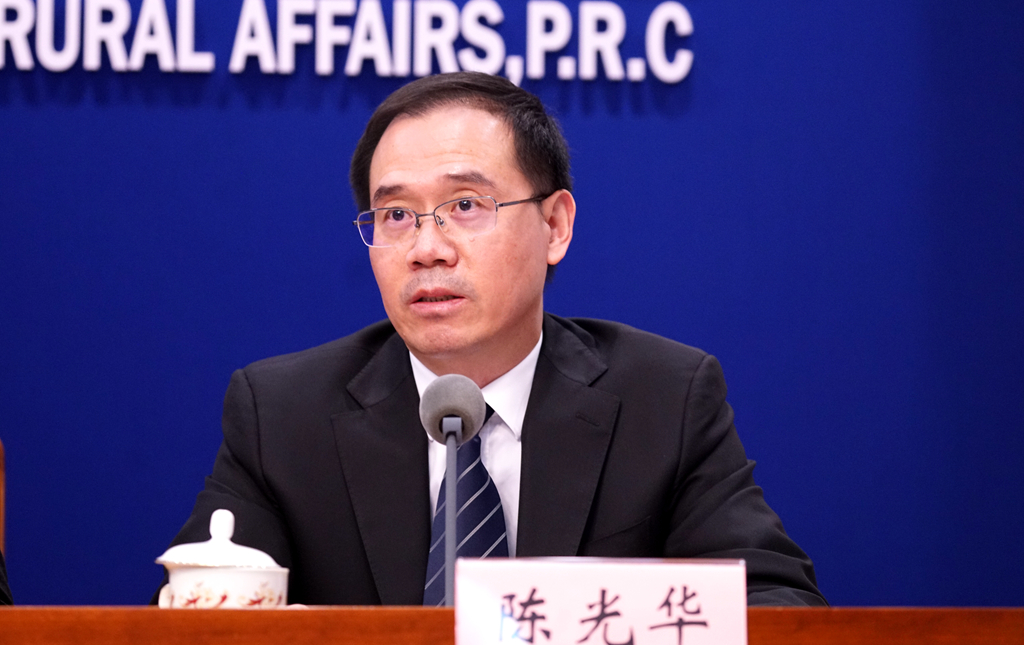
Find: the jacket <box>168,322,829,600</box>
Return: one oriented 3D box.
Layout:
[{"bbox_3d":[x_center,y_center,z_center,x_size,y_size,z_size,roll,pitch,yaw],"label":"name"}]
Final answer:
[{"bbox_3d":[-0.012,0.258,2.490,0.590,0.560,0.440,0,-5,0],"label":"jacket"}]

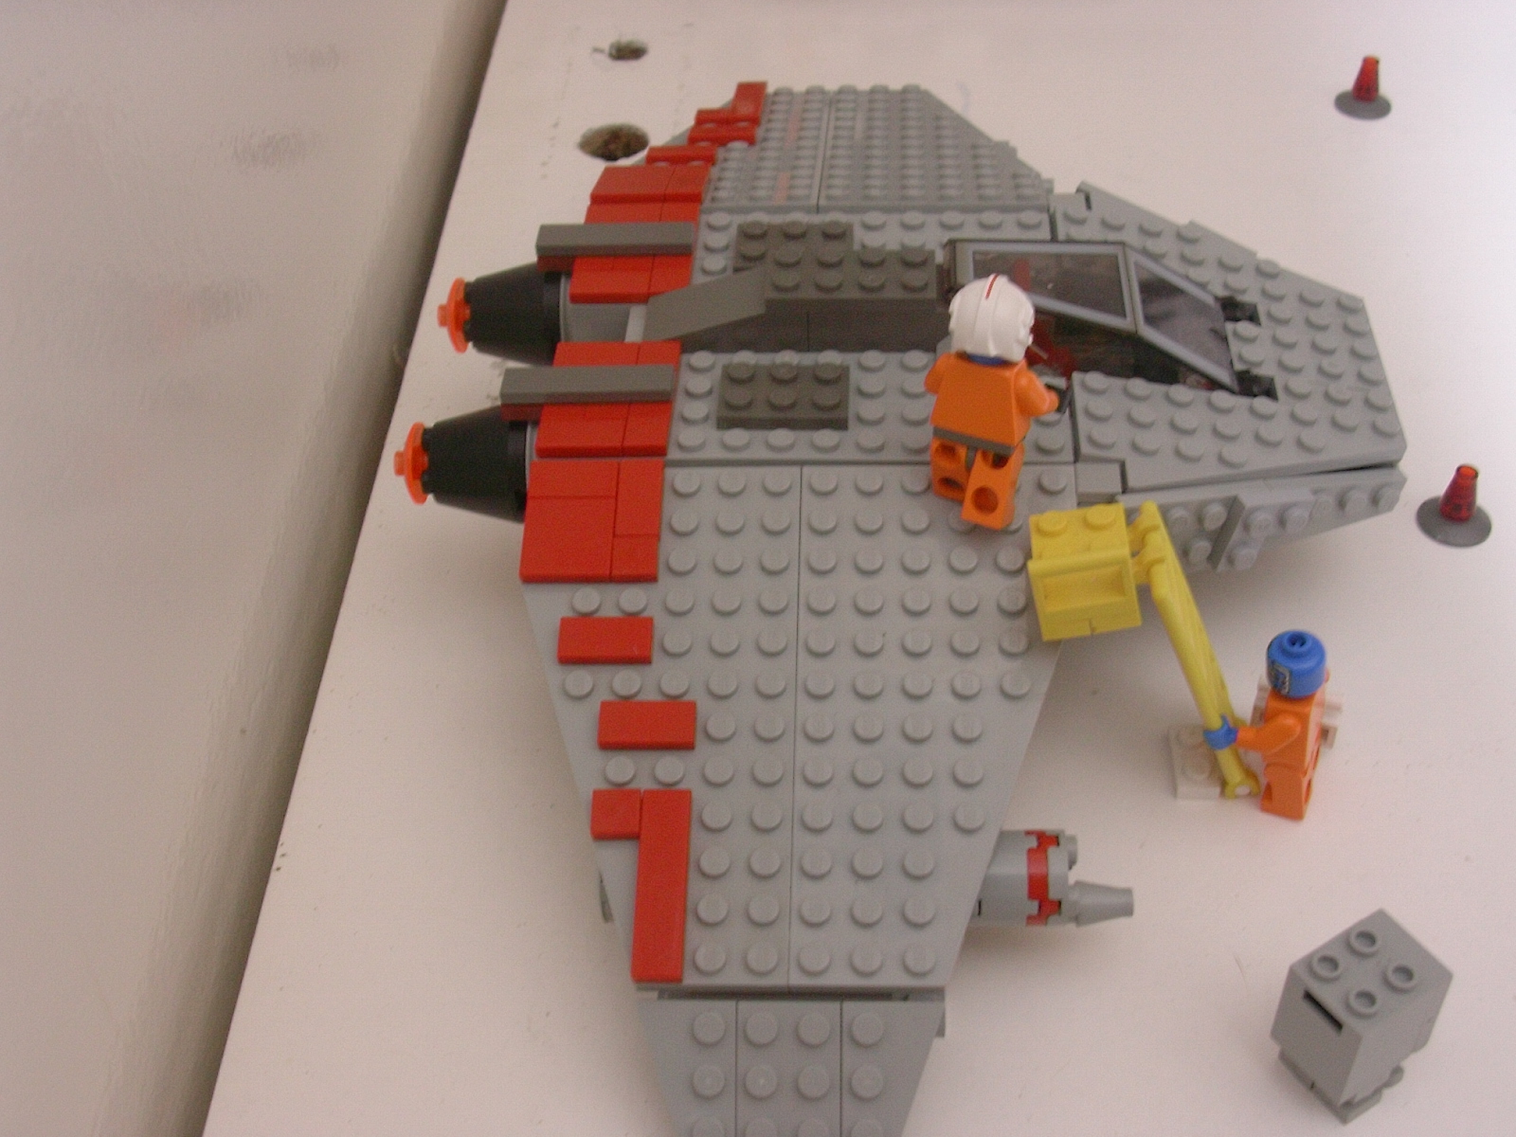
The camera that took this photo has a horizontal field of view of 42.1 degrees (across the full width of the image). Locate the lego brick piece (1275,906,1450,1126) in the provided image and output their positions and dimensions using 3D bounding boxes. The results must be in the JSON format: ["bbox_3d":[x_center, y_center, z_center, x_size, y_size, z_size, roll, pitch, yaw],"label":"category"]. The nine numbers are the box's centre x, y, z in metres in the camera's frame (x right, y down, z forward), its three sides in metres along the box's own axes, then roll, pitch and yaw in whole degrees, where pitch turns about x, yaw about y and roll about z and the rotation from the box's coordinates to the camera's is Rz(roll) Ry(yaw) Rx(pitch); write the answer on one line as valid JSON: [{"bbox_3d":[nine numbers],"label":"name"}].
[{"bbox_3d":[0.099,0.073,0.324,0.020,0.026,0.016,-25,49,-22],"label":"lego brick piece"}]

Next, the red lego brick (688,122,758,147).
[{"bbox_3d":[-0.008,-0.101,0.459,0.016,0.003,0.008,1,28,3],"label":"red lego brick"}]

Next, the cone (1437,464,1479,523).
[{"bbox_3d":[0.147,-0.016,0.412,0.008,0.011,0.008,1,43,4],"label":"cone"}]

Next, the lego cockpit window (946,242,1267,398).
[{"bbox_3d":[0.064,-0.050,0.375,0.058,0.018,0.032,4,43,0],"label":"lego cockpit window"}]

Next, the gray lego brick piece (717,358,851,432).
[{"bbox_3d":[0.005,-0.032,0.362,0.024,0.005,0.016,0,42,4],"label":"gray lego brick piece"}]

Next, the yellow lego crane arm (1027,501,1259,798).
[{"bbox_3d":[0.068,0.017,0.348,0.030,0.071,0.017,-16,36,10],"label":"yellow lego crane arm"}]

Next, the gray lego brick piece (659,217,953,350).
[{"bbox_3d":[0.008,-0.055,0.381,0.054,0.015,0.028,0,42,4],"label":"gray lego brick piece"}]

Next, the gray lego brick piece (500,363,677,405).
[{"bbox_3d":[-0.031,-0.034,0.362,0.032,0.003,0.008,1,43,3],"label":"gray lego brick piece"}]

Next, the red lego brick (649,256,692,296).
[{"bbox_3d":[-0.017,-0.058,0.394,0.008,0.003,0.016,0,42,4],"label":"red lego brick"}]

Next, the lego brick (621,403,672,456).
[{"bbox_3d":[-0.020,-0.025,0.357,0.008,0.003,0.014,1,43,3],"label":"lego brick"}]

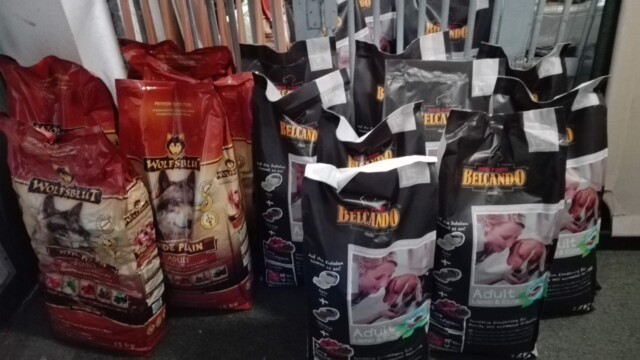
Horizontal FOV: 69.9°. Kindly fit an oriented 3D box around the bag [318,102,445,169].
[{"bbox_3d":[0.180,0.140,1.490,0.362,0.812,0.161,-4,29,-2],"label":"bag"}]

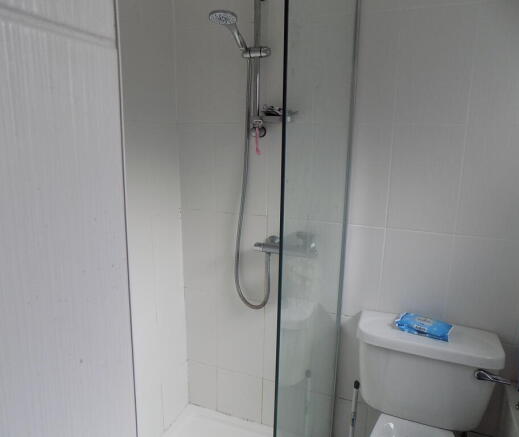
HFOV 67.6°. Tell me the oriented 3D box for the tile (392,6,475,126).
[{"bbox_3d":[0.629,-0.538,1.386,0.248,0.397,0.010,5,12,20],"label":"tile"}]

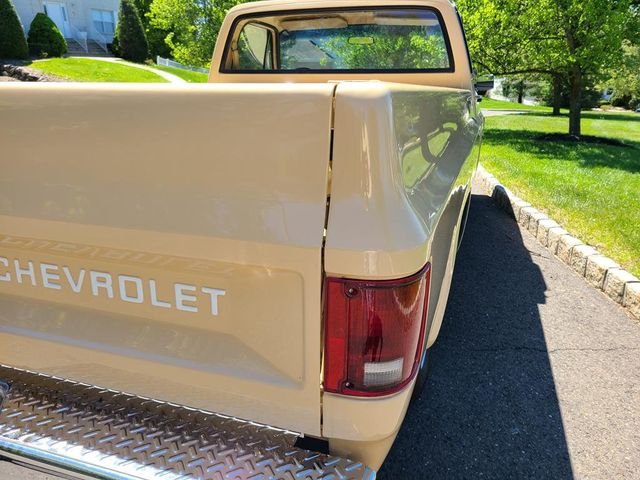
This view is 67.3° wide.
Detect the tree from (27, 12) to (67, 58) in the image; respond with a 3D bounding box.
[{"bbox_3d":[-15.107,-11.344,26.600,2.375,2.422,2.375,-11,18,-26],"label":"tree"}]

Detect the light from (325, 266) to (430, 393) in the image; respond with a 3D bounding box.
[{"bbox_3d":[0.103,0.164,0.869,0.161,0.224,0.119,6,18,18],"label":"light"}]

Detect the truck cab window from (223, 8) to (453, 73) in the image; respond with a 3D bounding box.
[{"bbox_3d":[0.067,-1.300,3.171,1.597,0.377,0.090,6,10,18],"label":"truck cab window"}]

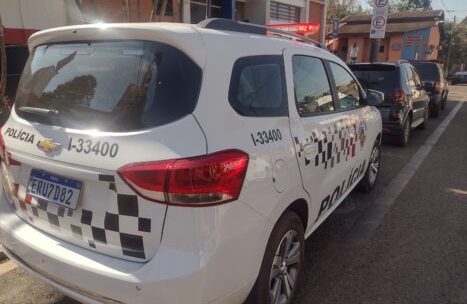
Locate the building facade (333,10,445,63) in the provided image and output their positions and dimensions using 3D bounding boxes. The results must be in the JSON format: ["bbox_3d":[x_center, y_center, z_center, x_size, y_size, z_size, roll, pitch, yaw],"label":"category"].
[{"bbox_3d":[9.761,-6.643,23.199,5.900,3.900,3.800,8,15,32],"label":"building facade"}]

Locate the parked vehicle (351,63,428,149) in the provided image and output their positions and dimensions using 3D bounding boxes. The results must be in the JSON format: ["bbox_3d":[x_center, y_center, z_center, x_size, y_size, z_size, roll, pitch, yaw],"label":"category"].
[{"bbox_3d":[3.266,-1.217,8.210,1.700,1.580,4.120,8,15,33],"label":"parked vehicle"}]

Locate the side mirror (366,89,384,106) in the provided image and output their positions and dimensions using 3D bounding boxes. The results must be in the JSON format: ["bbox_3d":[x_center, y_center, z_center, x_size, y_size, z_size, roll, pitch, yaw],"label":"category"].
[{"bbox_3d":[1.363,-0.521,3.488,0.190,0.160,0.120,7,15,31],"label":"side mirror"}]

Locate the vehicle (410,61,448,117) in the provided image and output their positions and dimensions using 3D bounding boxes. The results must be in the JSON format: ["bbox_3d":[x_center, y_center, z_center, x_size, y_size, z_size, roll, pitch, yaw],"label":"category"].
[{"bbox_3d":[6.114,-2.196,12.307,1.730,1.660,4.200,8,15,33],"label":"vehicle"}]

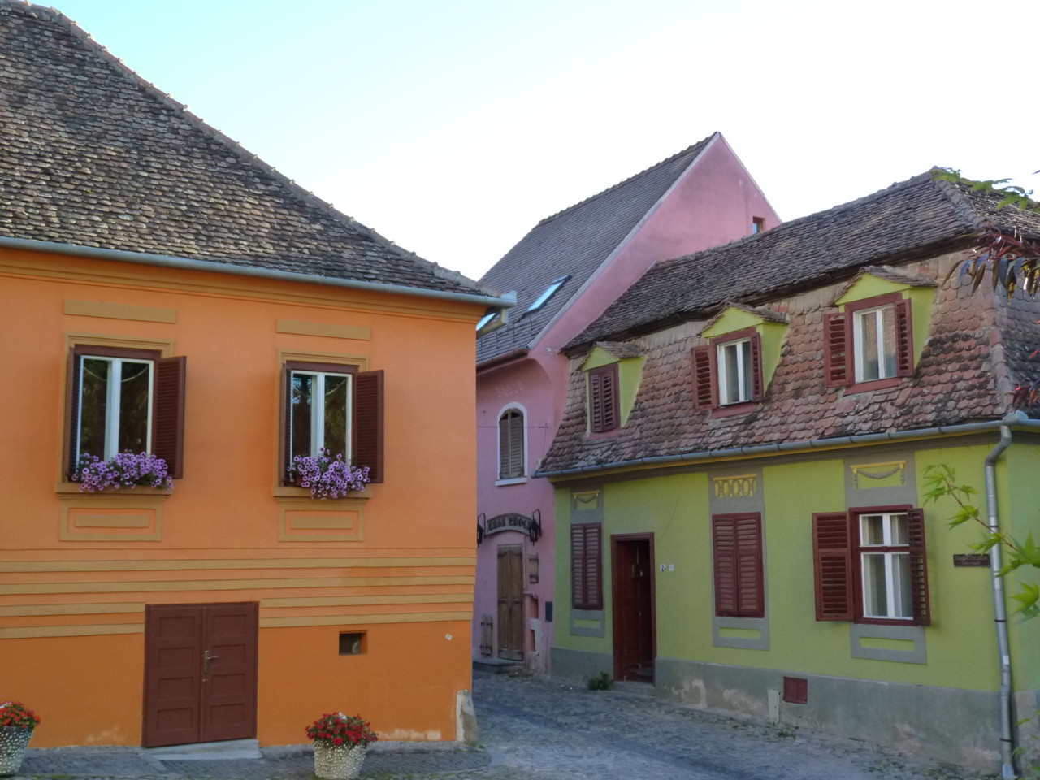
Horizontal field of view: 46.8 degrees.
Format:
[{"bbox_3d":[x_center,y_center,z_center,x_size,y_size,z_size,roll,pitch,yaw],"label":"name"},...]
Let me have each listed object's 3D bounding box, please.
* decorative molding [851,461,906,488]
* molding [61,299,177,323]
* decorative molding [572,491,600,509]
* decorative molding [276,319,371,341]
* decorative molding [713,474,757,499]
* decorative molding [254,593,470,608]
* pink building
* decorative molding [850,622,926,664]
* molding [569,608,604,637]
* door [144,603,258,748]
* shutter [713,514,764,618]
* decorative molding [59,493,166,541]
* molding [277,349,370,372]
[{"bbox_3d":[4.816,1.144,16.195,0.050,0.310,0.940,5,-10,-33],"label":"decorative molding"},{"bbox_3d":[-4.166,-0.818,12.574,1.128,0.151,0.050,4,-9,-30],"label":"molding"},{"bbox_3d":[1.181,1.994,21.708,0.050,0.292,0.814,5,-10,-33],"label":"decorative molding"},{"bbox_3d":[-2.266,-0.699,14.026,1.159,0.149,0.050,4,-9,-30],"label":"decorative molding"},{"bbox_3d":[3.058,1.373,17.094,0.050,0.277,0.929,4,-10,-31],"label":"decorative molding"},{"bbox_3d":[-1.694,2.433,13.902,2.664,0.095,0.050,4,-9,-30],"label":"decorative molding"},{"bbox_3d":[2.127,0.537,28.893,9.167,11.060,9.267,4,-9,-28],"label":"pink building"},{"bbox_3d":[4.460,3.076,14.593,0.050,0.428,1.169,4,-10,-31],"label":"decorative molding"},{"bbox_3d":[1.122,3.877,19.949,0.050,0.424,0.963,4,-10,-31],"label":"molding"},{"bbox_3d":[-3.319,2.945,12.531,1.195,1.419,0.090,4,-9,-30],"label":"door"},{"bbox_3d":[3.313,2.679,18.335,0.080,1.579,1.069,5,-10,-33],"label":"shutter"},{"bbox_3d":[-4.230,1.332,12.544,1.049,0.493,0.080,4,-9,-30],"label":"decorative molding"},{"bbox_3d":[-2.215,-0.329,13.646,1.097,0.188,0.070,4,-9,-30],"label":"molding"}]

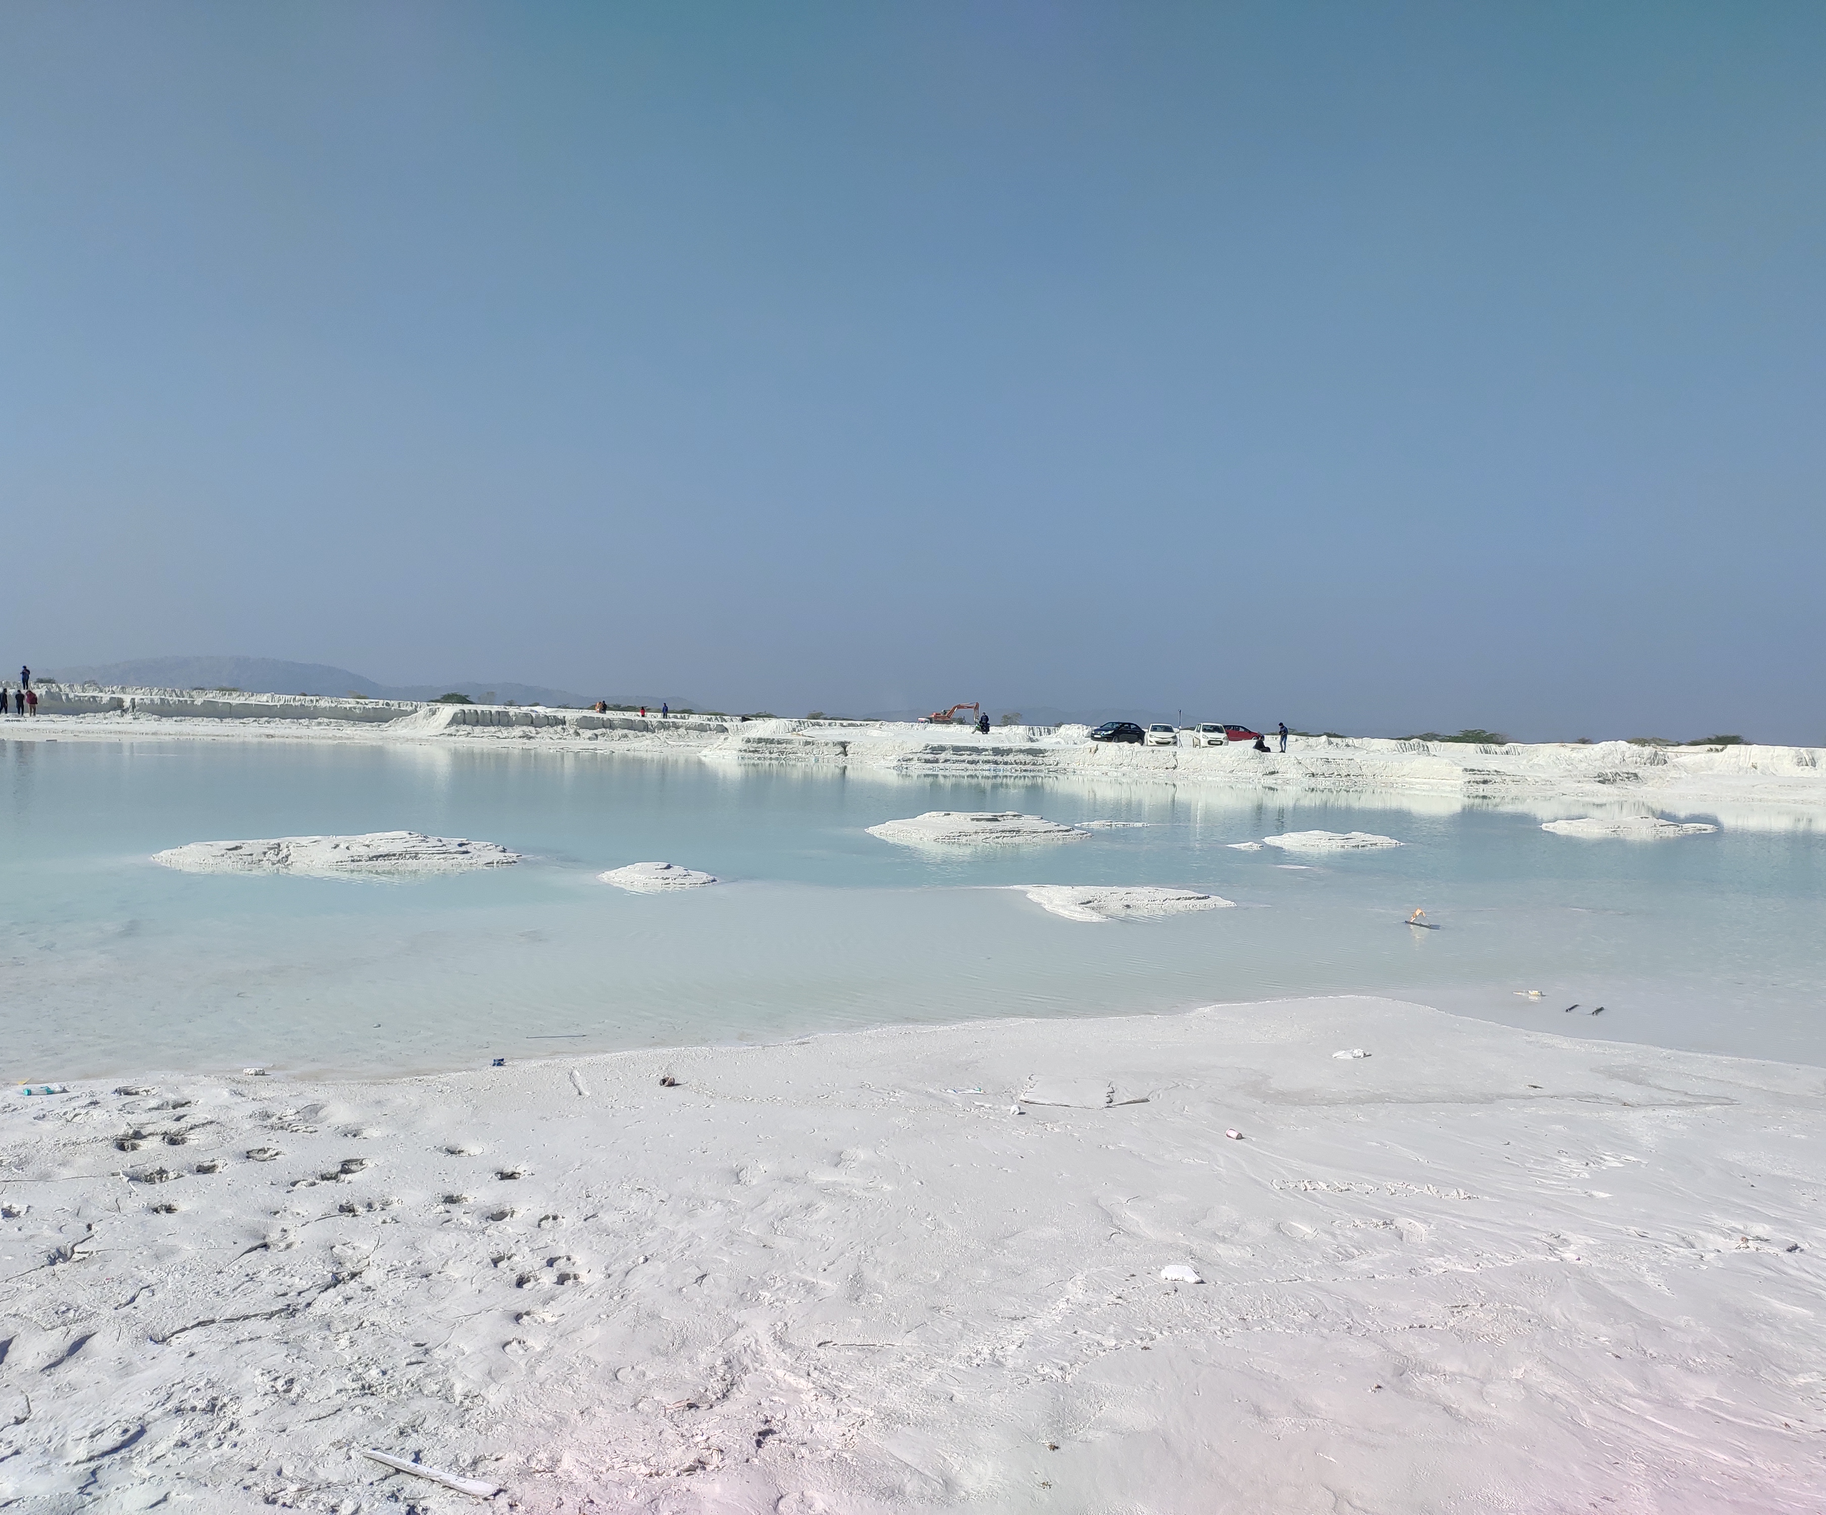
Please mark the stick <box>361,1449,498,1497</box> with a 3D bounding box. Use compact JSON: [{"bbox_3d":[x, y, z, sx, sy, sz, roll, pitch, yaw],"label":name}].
[{"bbox_3d":[-1.142,1.683,3.436,0.399,0.020,0.040,1,-3,28],"label":"stick"}]

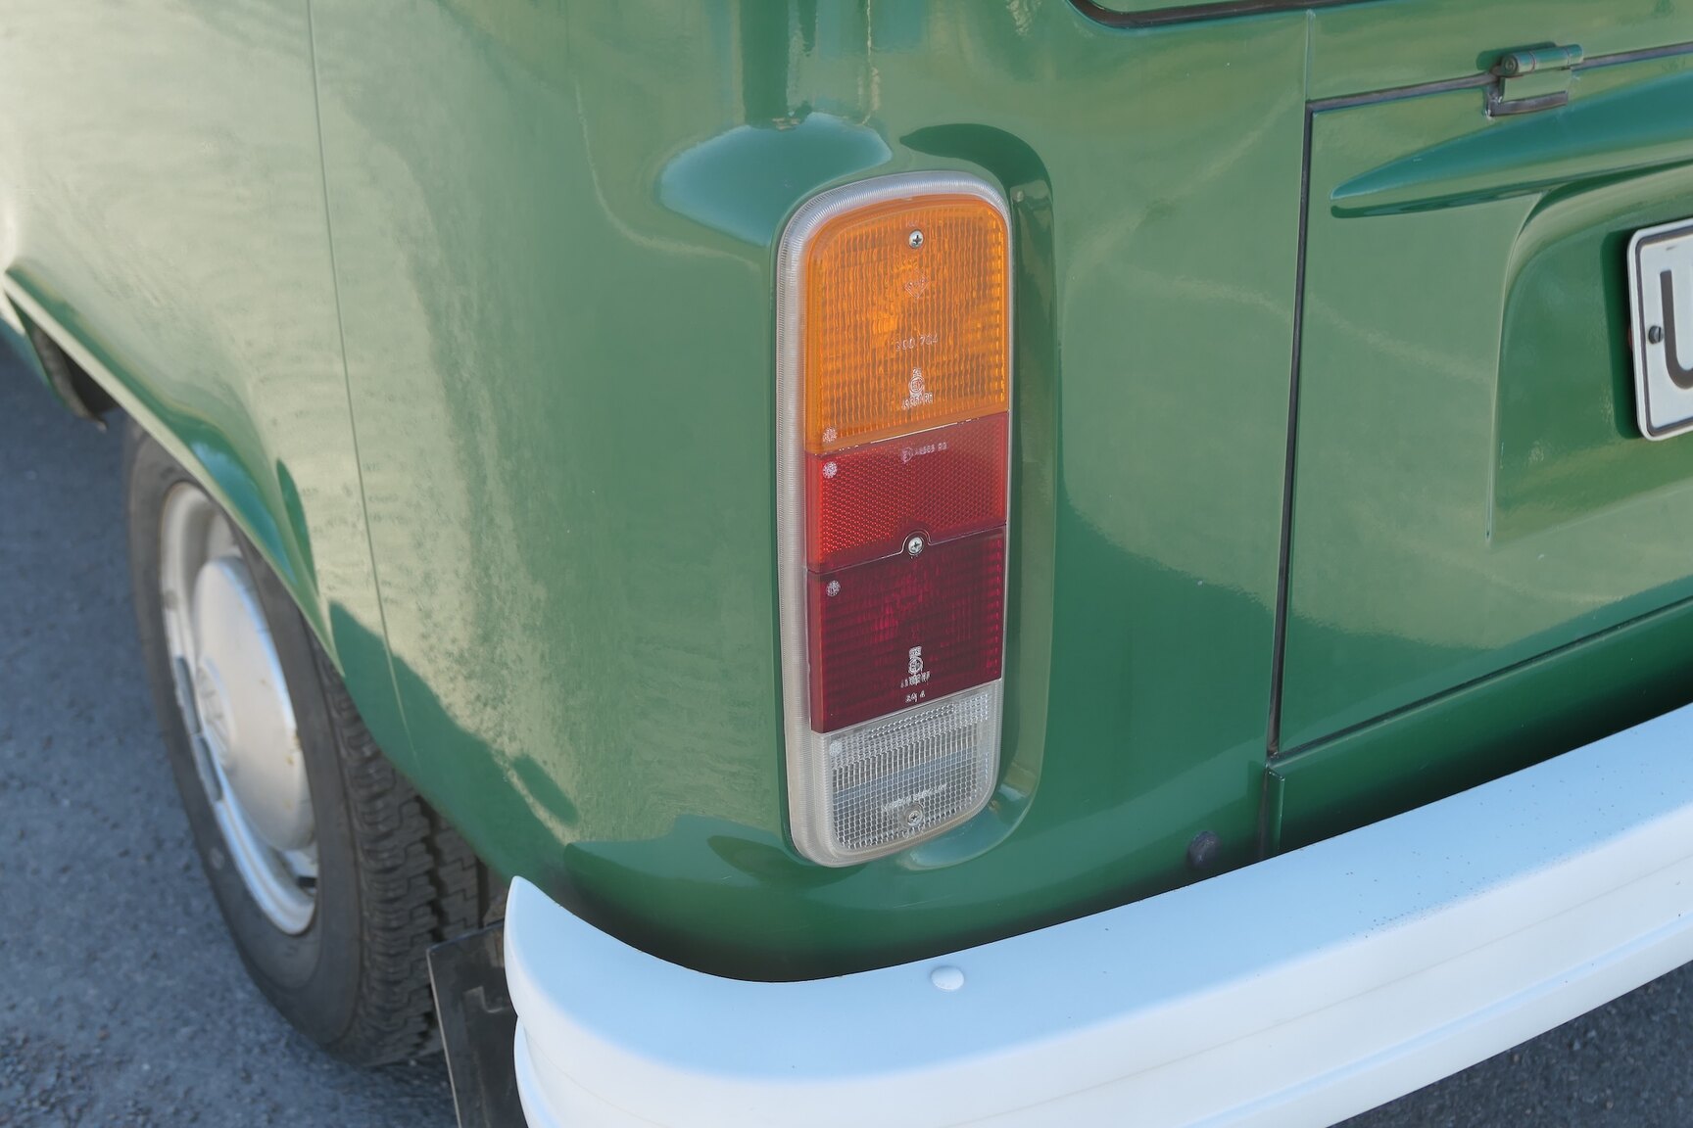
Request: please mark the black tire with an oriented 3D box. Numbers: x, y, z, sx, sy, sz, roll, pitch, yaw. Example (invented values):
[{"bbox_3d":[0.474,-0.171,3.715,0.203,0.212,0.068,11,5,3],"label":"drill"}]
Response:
[{"bbox_3d":[-0.459,0.105,1.675,0.188,0.645,0.645,-14,24,-31],"label":"black tire"}]

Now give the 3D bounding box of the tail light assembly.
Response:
[{"bbox_3d":[0.021,-0.019,1.004,0.128,0.358,0.060,-14,24,-31],"label":"tail light assembly"}]

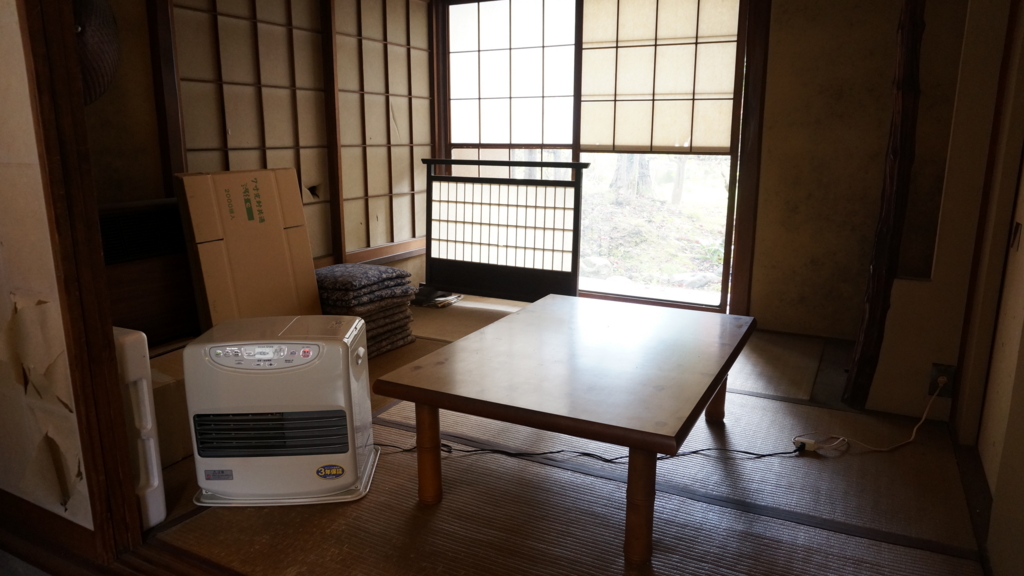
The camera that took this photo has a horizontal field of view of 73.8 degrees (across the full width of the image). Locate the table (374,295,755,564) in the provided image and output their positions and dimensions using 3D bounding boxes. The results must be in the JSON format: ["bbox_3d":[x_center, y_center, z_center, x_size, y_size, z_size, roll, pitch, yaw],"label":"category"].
[{"bbox_3d":[0.245,0.342,2.071,0.770,0.358,1.090,6,14,26],"label":"table"}]

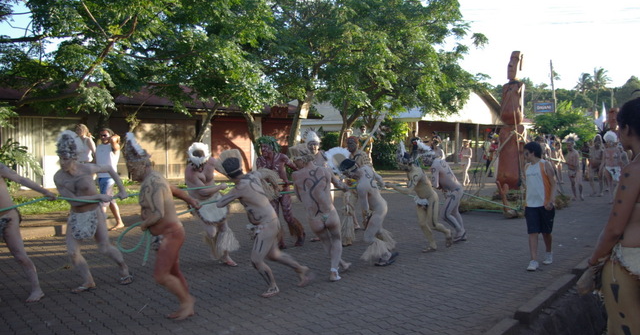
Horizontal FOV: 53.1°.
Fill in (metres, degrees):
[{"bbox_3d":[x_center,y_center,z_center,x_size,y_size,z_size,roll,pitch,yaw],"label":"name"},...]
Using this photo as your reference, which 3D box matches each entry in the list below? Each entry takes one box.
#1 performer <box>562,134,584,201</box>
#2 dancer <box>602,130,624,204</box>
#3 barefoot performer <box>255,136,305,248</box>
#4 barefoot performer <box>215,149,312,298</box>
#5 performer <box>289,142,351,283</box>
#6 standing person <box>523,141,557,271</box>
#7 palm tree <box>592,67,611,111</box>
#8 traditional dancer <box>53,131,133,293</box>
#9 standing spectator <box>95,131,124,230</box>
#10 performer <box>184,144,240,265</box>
[{"bbox_3d":[7.089,0.000,17.900,0.580,1.830,0.450,2,3,38],"label":"performer"},{"bbox_3d":[7.795,0.000,17.000,0.600,1.940,0.450,1,3,27],"label":"dancer"},{"bbox_3d":[-0.639,0.394,10.100,0.750,1.740,0.550,1,3,20],"label":"barefoot performer"},{"bbox_3d":[-0.627,0.621,7.100,1.050,1.630,0.650,0,3,6],"label":"barefoot performer"},{"bbox_3d":[-0.006,0.548,7.800,0.700,1.630,0.620,-1,3,-14],"label":"performer"},{"bbox_3d":[2.880,0.499,8.400,0.460,1.680,0.420,2,3,34],"label":"standing person"},{"bbox_3d":[50.574,-13.396,115.000,4.200,9.500,4.200,0,3,0],"label":"palm tree"},{"bbox_3d":[-2.630,0.509,7.400,0.900,1.820,0.650,1,3,18],"label":"traditional dancer"},{"bbox_3d":[-3.716,0.212,11.300,0.520,1.780,0.450,1,3,24],"label":"standing spectator"},{"bbox_3d":[-1.458,0.497,8.600,0.700,1.650,0.600,0,3,3],"label":"performer"}]

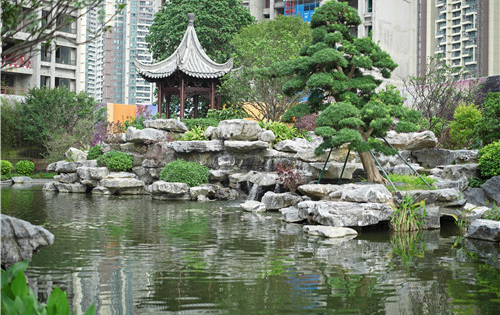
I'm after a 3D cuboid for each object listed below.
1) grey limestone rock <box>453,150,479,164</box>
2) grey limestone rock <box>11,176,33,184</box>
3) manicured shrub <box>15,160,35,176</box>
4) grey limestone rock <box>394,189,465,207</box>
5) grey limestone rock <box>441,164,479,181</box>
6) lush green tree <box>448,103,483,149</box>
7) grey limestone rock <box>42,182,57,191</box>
[{"bbox_3d":[7.655,-0.035,27.000,0.860,0.480,0.650,1,0,0],"label":"grey limestone rock"},{"bbox_3d":[-14.513,1.397,48.500,1.350,0.460,0.850,1,0,0],"label":"grey limestone rock"},{"bbox_3d":[-15.061,0.668,51.000,1.270,1.030,1.250,1,0,0],"label":"manicured shrub"},{"bbox_3d":[4.114,0.940,17.500,1.604,0.363,1.150,1,0,0],"label":"grey limestone rock"},{"bbox_3d":[6.379,0.464,23.250,1.157,0.506,0.900,1,0,15],"label":"grey limestone rock"},{"bbox_3d":[7.892,-1.096,27.900,1.206,1.754,1.300,1,0,16],"label":"lush green tree"},{"bbox_3d":[-9.951,1.439,37.900,0.720,0.480,0.600,1,0,0],"label":"grey limestone rock"}]

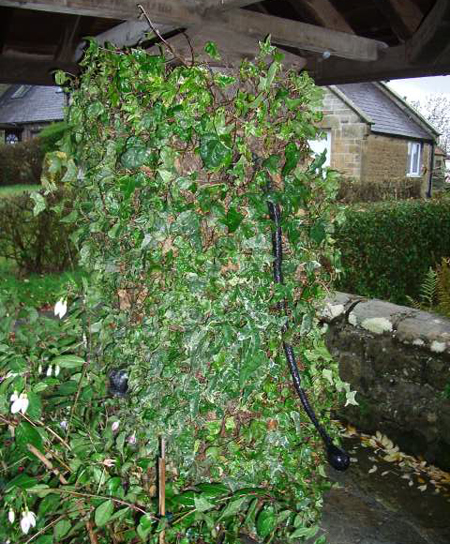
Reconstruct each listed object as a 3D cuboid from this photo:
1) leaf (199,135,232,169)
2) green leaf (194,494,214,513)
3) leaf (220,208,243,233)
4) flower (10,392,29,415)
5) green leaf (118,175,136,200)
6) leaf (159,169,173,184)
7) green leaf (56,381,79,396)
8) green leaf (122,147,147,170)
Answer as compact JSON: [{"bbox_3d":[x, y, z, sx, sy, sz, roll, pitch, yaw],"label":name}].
[{"bbox_3d":[-0.028,-0.354,1.800,0.099,0.105,0.035,2,8,3],"label":"leaf"},{"bbox_3d":[-0.053,0.603,1.580,0.051,0.046,0.025,2,8,3],"label":"green leaf"},{"bbox_3d":[0.022,-0.154,1.780,0.069,0.075,0.030,2,8,3],"label":"leaf"},{"bbox_3d":[-0.457,0.293,1.350,0.039,0.048,0.037,2,8,3],"label":"flower"},{"bbox_3d":[-0.289,-0.248,1.800,0.052,0.070,0.028,2,8,3],"label":"green leaf"},{"bbox_3d":[-0.176,-0.283,1.800,0.041,0.046,0.020,2,8,3],"label":"leaf"},{"bbox_3d":[-0.382,0.282,1.470,0.052,0.038,0.028,2,8,3],"label":"green leaf"},{"bbox_3d":[-0.272,-0.340,1.800,0.076,0.064,0.030,2,8,3],"label":"green leaf"}]

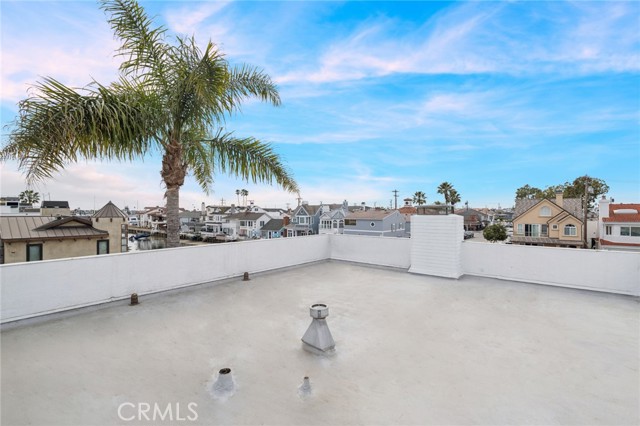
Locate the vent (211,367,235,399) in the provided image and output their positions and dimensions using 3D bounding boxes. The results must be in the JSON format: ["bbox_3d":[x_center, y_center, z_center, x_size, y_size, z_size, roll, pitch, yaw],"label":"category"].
[{"bbox_3d":[-0.855,1.468,2.500,0.200,0.165,0.200,0,0,0],"label":"vent"}]

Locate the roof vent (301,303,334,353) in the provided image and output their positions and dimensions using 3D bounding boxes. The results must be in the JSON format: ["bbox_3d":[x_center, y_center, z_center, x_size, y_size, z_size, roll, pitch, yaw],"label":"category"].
[{"bbox_3d":[-0.010,1.311,3.250,0.390,0.480,0.220,0,0,42],"label":"roof vent"}]

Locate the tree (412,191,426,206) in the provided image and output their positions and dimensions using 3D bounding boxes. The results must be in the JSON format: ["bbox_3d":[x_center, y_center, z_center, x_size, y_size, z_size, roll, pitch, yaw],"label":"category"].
[{"bbox_3d":[26.400,0.900,75.000,3.500,13.200,3.500,0,0,0],"label":"tree"}]

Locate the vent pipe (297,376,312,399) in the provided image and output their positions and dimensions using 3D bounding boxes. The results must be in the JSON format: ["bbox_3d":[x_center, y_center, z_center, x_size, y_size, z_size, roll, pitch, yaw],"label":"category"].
[{"bbox_3d":[-0.131,1.485,2.450,0.125,0.130,0.125,0,0,0],"label":"vent pipe"}]

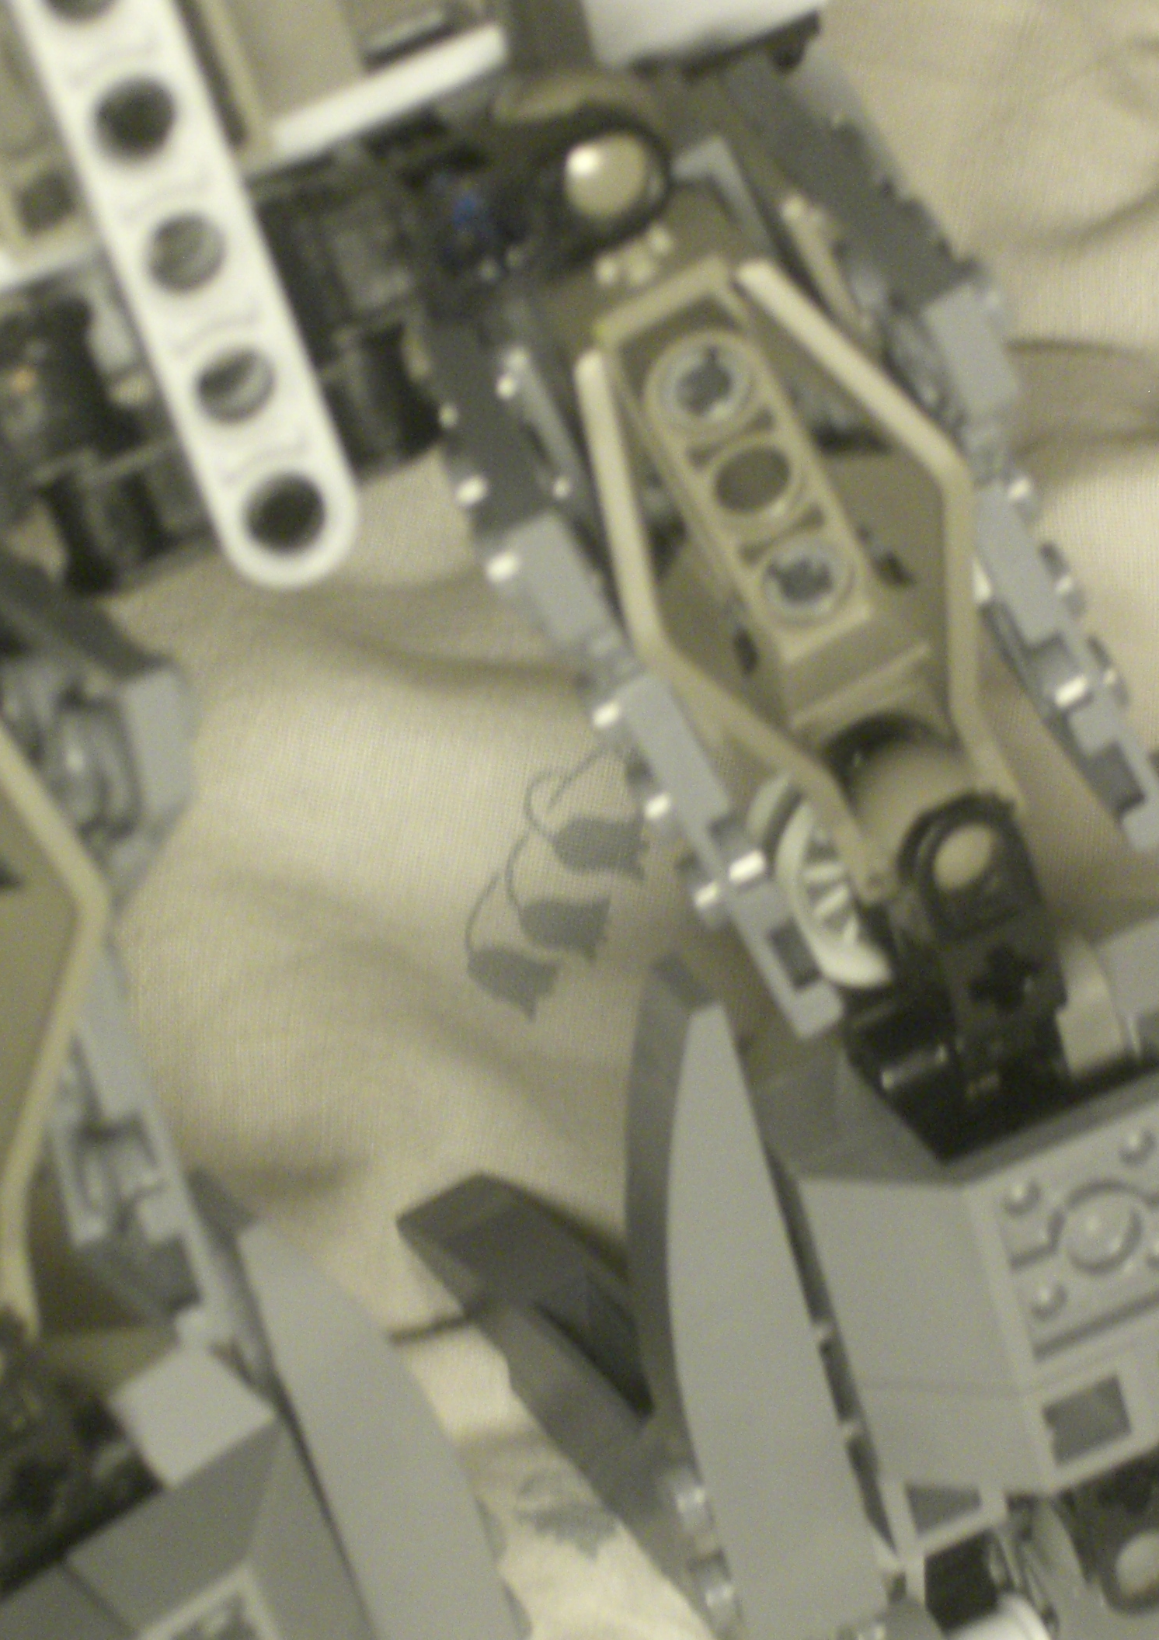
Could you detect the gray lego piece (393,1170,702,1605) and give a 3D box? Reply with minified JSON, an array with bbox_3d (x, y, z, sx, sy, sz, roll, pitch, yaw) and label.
[{"bbox_3d":[0.000,0.035,0.392,0.011,0.011,0.032,-38,81,2],"label":"gray lego piece"}]

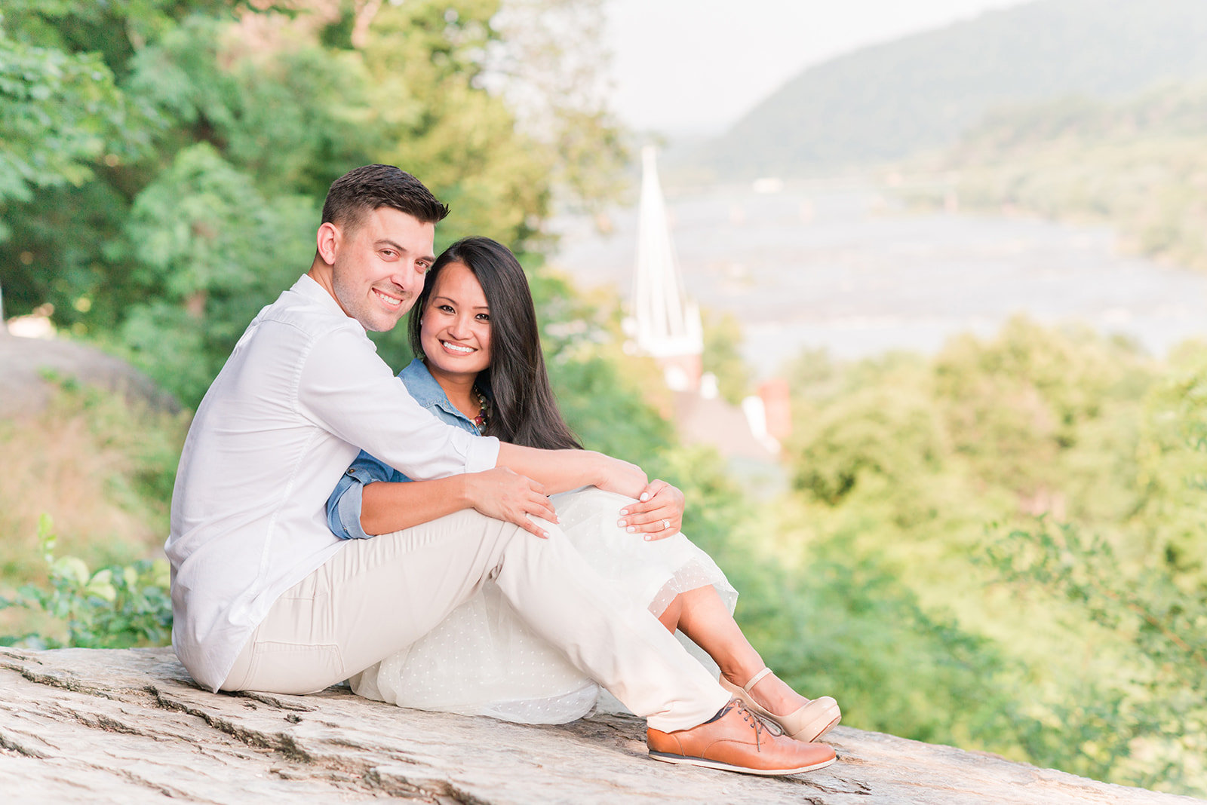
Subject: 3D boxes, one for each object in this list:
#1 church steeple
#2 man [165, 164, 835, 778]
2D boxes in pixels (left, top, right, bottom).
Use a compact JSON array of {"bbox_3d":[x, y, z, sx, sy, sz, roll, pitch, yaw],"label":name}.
[{"bbox_3d":[3.359,-7.308,155.000,3.700,13.000,3.700,-2,5,12],"label":"church steeple"},{"bbox_3d":[-0.169,0.114,4.500,1.000,0.960,0.600,-4,5,-8],"label":"man"}]

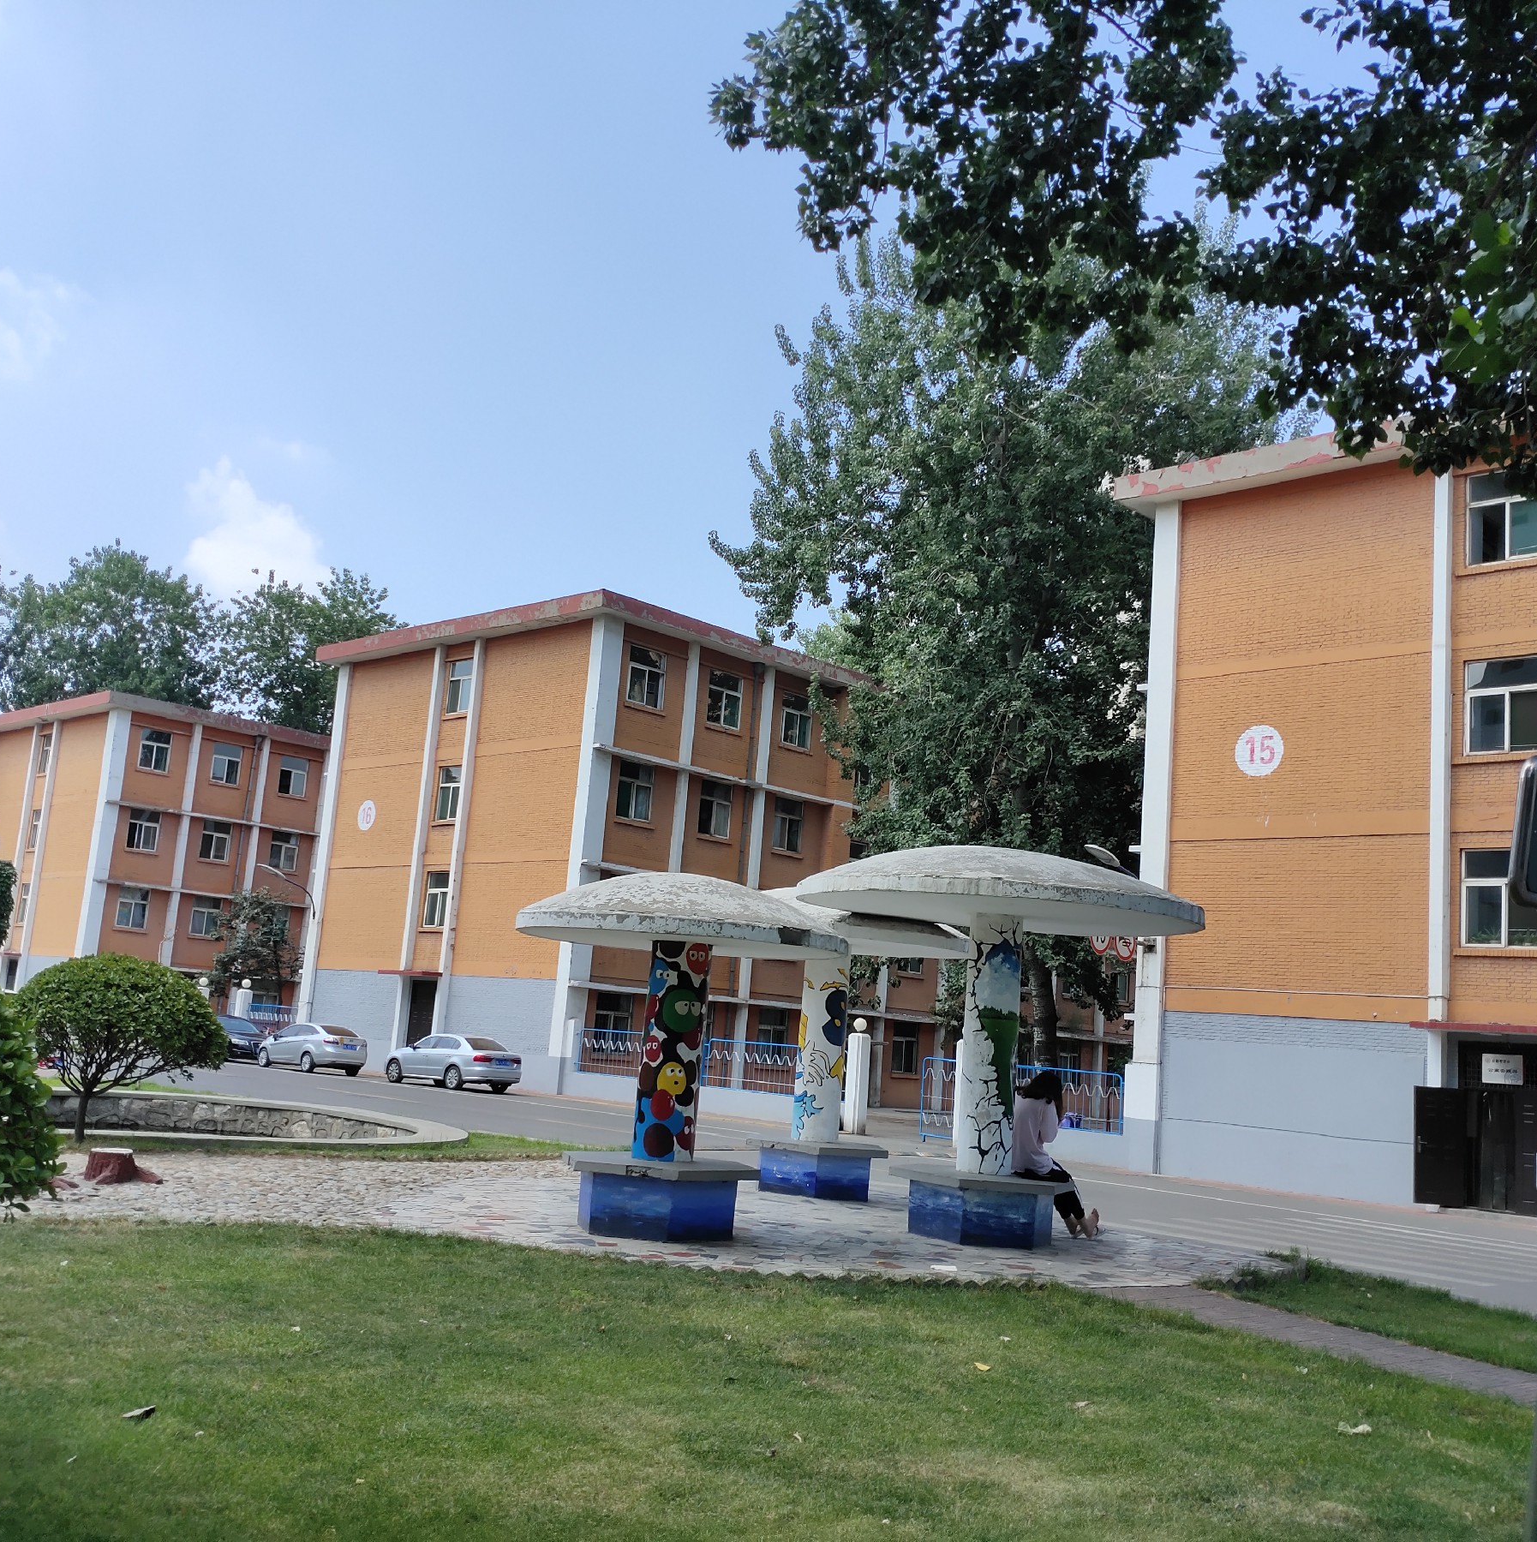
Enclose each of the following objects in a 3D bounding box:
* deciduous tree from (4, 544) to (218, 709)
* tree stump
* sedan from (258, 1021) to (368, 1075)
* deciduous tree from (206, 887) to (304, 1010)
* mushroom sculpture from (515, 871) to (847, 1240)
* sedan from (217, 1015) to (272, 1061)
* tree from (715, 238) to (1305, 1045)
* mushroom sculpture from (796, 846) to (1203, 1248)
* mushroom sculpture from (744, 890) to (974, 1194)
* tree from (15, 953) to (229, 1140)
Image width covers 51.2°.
[{"bbox_3d":[-36.360,0.365,87.365,11.000,26.400,10.500,8,-10,-22],"label":"deciduous tree"},{"bbox_3d":[-4.863,2.936,11.983,0.540,0.220,0.480,8,-10,-20],"label":"tree stump"},{"bbox_3d":[-13.738,8.416,48.801,4.320,1.460,1.720,-5,-13,44],"label":"sedan"},{"bbox_3d":[-18.558,7.226,58.018,3.400,6.050,3.300,7,-10,-17],"label":"deciduous tree"},{"bbox_3d":[-0.709,2.010,11.613,2.430,2.570,2.430,5,-9,-3],"label":"mushroom sculpture"},{"bbox_3d":[-17.669,8.758,52.634,4.650,1.460,1.800,-5,-13,44],"label":"sedan"},{"bbox_3d":[5.916,-2.563,38.636,13.000,22.660,12.300,3,-9,8],"label":"tree"},{"bbox_3d":[1.787,2.144,12.844,3.260,3.100,3.260,3,-9,8],"label":"mushroom sculpture"},{"bbox_3d":[0.530,2.558,15.297,2.730,2.880,2.730,4,-9,3],"label":"mushroom sculpture"},{"bbox_3d":[-5.963,2.559,14.767,1.860,1.700,1.820,8,-10,-21],"label":"tree"}]

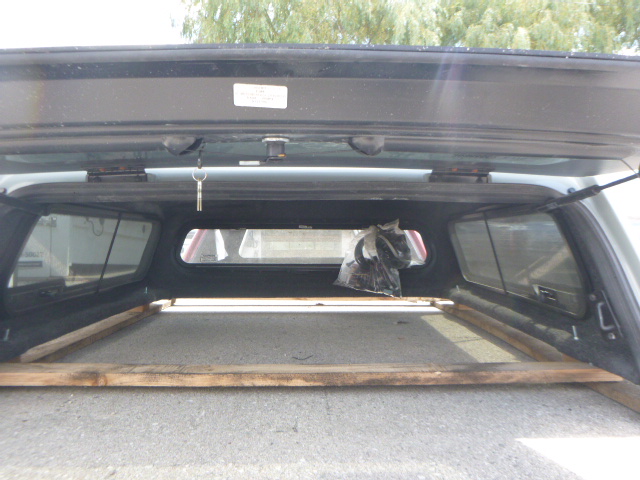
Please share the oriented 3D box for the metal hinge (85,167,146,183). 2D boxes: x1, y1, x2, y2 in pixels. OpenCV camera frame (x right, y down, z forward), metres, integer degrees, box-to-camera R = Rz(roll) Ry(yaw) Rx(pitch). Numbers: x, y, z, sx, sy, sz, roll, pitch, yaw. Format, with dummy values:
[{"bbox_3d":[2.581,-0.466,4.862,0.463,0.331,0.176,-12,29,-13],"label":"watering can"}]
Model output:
[{"bbox_3d":[-0.520,-0.167,1.180,0.150,0.040,0.040,-2,0,-1],"label":"metal hinge"}]

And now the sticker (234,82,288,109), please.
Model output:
[{"bbox_3d":[-0.103,-0.250,0.800,0.094,0.004,0.047,2,-39,-3],"label":"sticker"}]

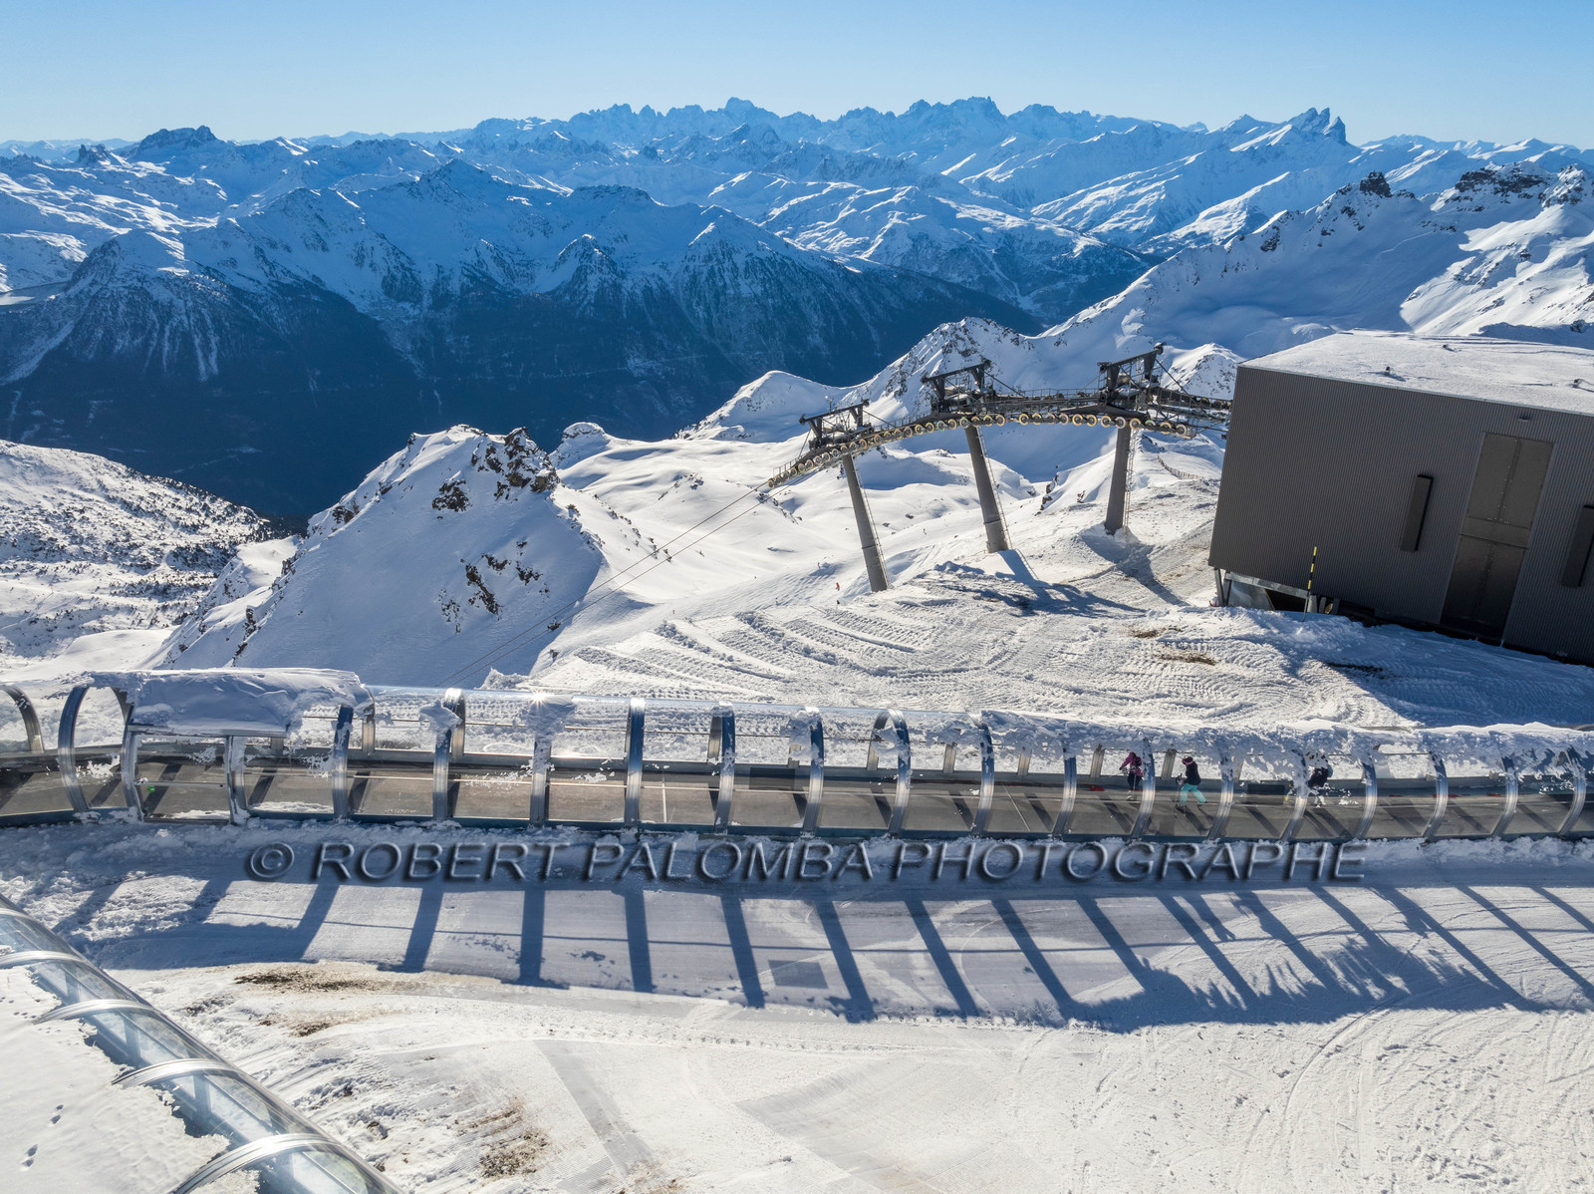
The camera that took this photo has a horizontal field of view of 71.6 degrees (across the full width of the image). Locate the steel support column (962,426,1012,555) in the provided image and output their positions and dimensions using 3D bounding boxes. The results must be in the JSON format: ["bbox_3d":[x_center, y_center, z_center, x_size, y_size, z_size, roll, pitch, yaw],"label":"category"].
[{"bbox_3d":[9.592,-5.781,56.610,1.000,7.150,1.000,-22,13,-42],"label":"steel support column"}]

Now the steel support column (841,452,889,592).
[{"bbox_3d":[3.756,-4.546,63.135,0.930,8.810,0.930,-22,13,-42],"label":"steel support column"}]

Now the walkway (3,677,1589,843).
[{"bbox_3d":[3.120,4.207,28.922,42.160,3.194,3.251,3,22,-11],"label":"walkway"}]

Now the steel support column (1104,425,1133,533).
[{"bbox_3d":[14.963,-5.633,51.149,0.870,5.610,0.870,19,29,40],"label":"steel support column"}]

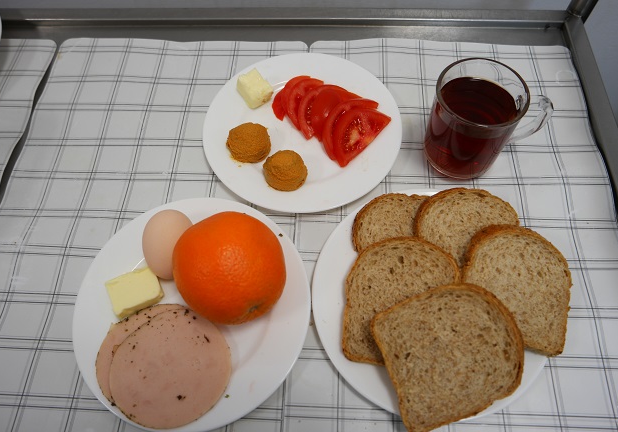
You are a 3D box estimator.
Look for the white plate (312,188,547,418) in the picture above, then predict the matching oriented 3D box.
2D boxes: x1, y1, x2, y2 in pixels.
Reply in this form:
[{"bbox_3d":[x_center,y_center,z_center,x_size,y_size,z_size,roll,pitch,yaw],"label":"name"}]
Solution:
[{"bbox_3d":[0.097,0.067,0.359,0.190,0.019,0.190,-1,64,1],"label":"white plate"}]

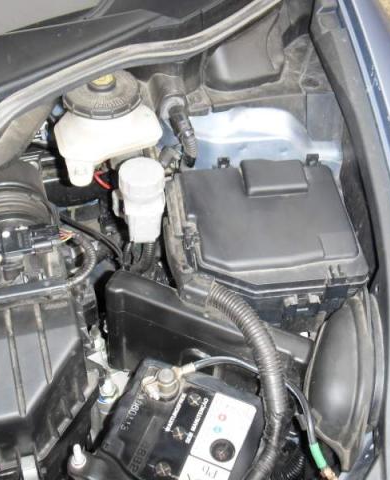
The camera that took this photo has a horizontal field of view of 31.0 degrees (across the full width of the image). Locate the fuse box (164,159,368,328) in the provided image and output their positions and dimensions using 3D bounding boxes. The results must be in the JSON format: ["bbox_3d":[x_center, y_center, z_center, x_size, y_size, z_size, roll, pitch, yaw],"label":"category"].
[{"bbox_3d":[0.073,-0.001,0.845,0.211,0.092,0.170,-3,47,-4],"label":"fuse box"}]

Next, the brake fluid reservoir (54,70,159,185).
[{"bbox_3d":[-0.102,-0.133,0.840,0.117,0.098,0.100,-3,47,-4],"label":"brake fluid reservoir"}]

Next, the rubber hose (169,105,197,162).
[{"bbox_3d":[-0.015,-0.133,0.880,0.032,0.072,0.022,-3,47,-4],"label":"rubber hose"}]

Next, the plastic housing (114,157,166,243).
[{"bbox_3d":[-0.062,-0.045,0.800,0.054,0.087,0.053,-3,47,-4],"label":"plastic housing"}]

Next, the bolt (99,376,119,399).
[{"bbox_3d":[-0.095,0.164,0.780,0.021,0.019,0.019,-3,47,-4],"label":"bolt"}]

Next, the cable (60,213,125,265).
[{"bbox_3d":[-0.126,-0.001,0.860,0.073,0.035,0.046,-3,47,-4],"label":"cable"}]

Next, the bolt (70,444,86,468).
[{"bbox_3d":[-0.110,0.203,0.660,0.012,0.023,0.012,-3,47,-4],"label":"bolt"}]

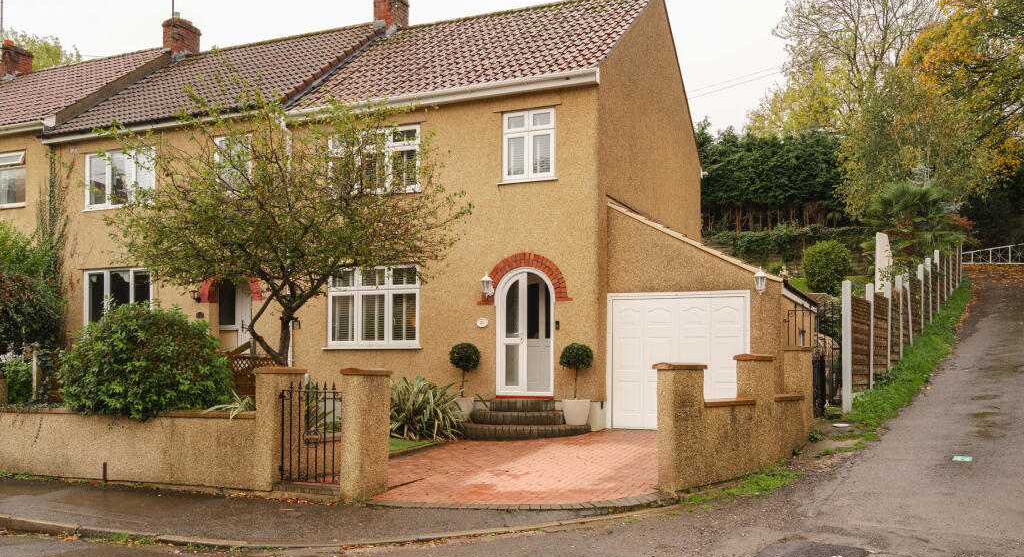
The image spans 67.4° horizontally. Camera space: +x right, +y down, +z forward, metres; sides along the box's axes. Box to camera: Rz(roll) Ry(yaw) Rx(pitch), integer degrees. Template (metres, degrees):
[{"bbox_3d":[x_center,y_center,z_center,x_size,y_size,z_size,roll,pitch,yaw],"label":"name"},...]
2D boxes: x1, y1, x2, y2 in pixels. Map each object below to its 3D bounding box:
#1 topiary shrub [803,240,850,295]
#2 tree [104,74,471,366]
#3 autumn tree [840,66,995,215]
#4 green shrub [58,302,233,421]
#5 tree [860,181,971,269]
[{"bbox_3d":[8.189,-0.260,20.000,1.250,1.450,1.250,-1,-3,22],"label":"topiary shrub"},{"bbox_3d":[-3.069,-0.369,10.500,4.800,4.800,4.400,-1,-3,22],"label":"tree"},{"bbox_3d":[14.782,-4.702,28.000,5.200,6.000,4.900,-1,-3,23],"label":"autumn tree"},{"bbox_3d":[-4.758,1.133,10.000,2.200,1.700,2.000,-1,-3,22],"label":"green shrub"},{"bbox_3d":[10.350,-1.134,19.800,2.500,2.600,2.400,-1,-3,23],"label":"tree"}]

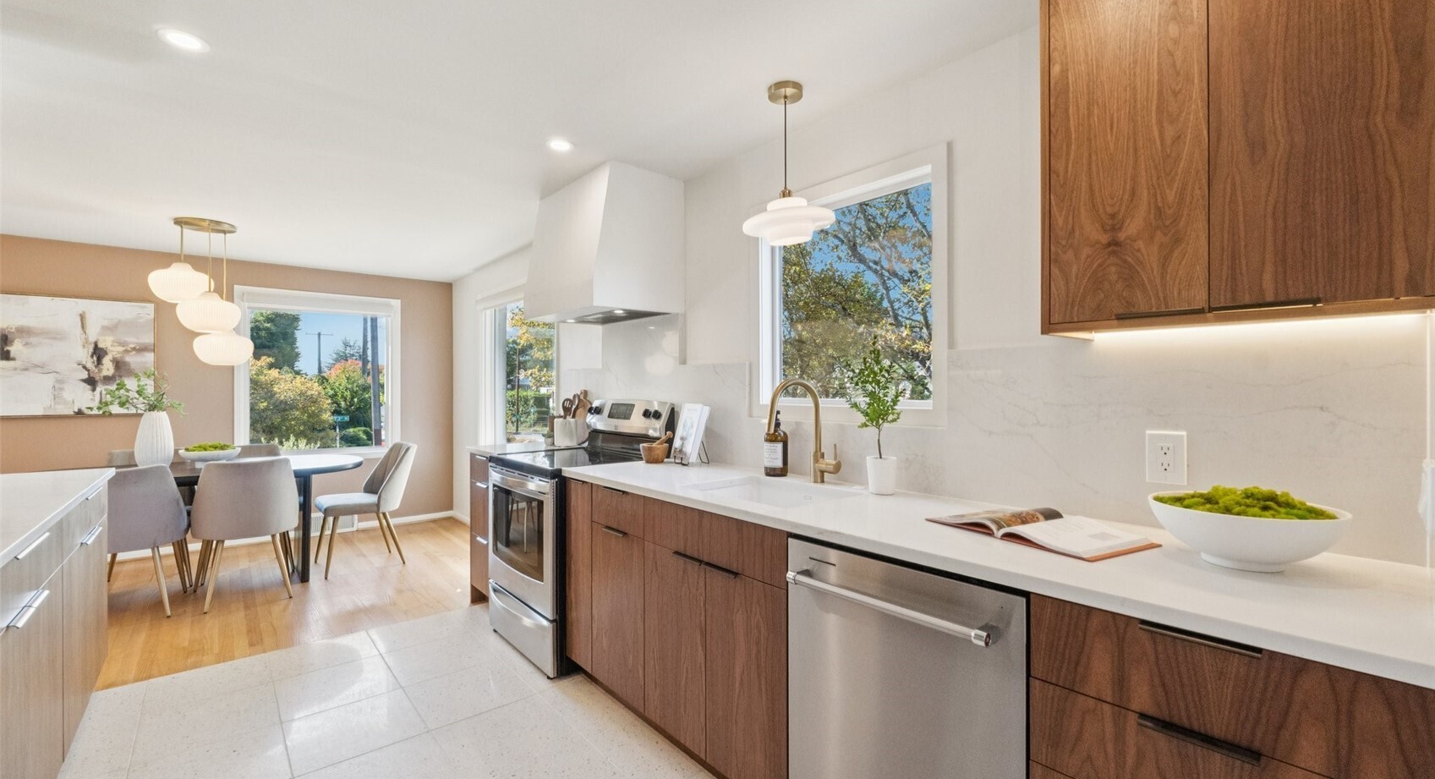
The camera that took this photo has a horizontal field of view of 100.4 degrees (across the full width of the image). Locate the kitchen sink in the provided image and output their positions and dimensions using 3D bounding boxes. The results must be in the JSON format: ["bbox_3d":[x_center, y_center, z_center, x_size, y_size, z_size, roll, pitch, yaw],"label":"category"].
[{"bbox_3d":[0.165,0.439,1.993,0.370,0.210,0.540,0,0,-40],"label":"kitchen sink"}]

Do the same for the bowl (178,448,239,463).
[{"bbox_3d":[-3.217,0.443,3.788,0.295,0.115,0.295,0,0,-40],"label":"bowl"}]

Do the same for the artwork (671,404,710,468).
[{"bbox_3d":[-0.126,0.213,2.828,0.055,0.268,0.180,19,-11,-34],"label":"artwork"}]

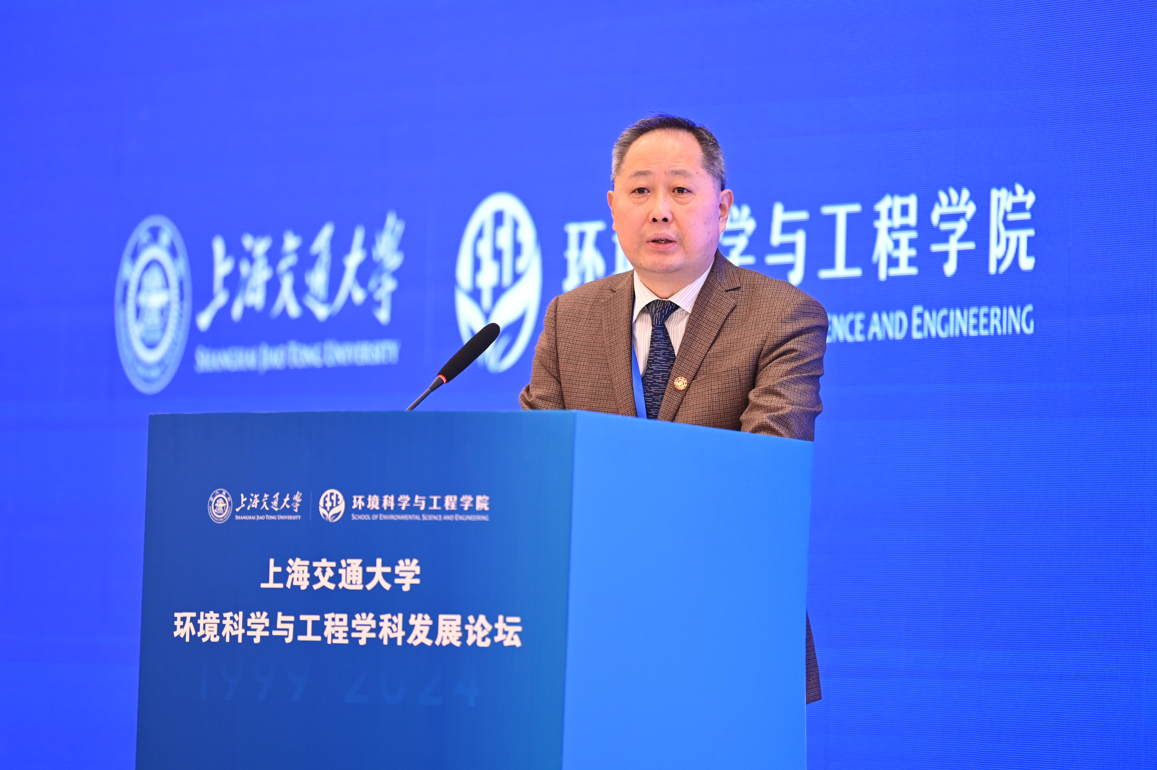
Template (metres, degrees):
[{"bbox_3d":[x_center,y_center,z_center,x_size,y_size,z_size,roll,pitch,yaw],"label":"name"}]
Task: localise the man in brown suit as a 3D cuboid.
[{"bbox_3d":[0.125,0.430,9.720,0.530,1.690,0.400,1,-3,25],"label":"man in brown suit"}]

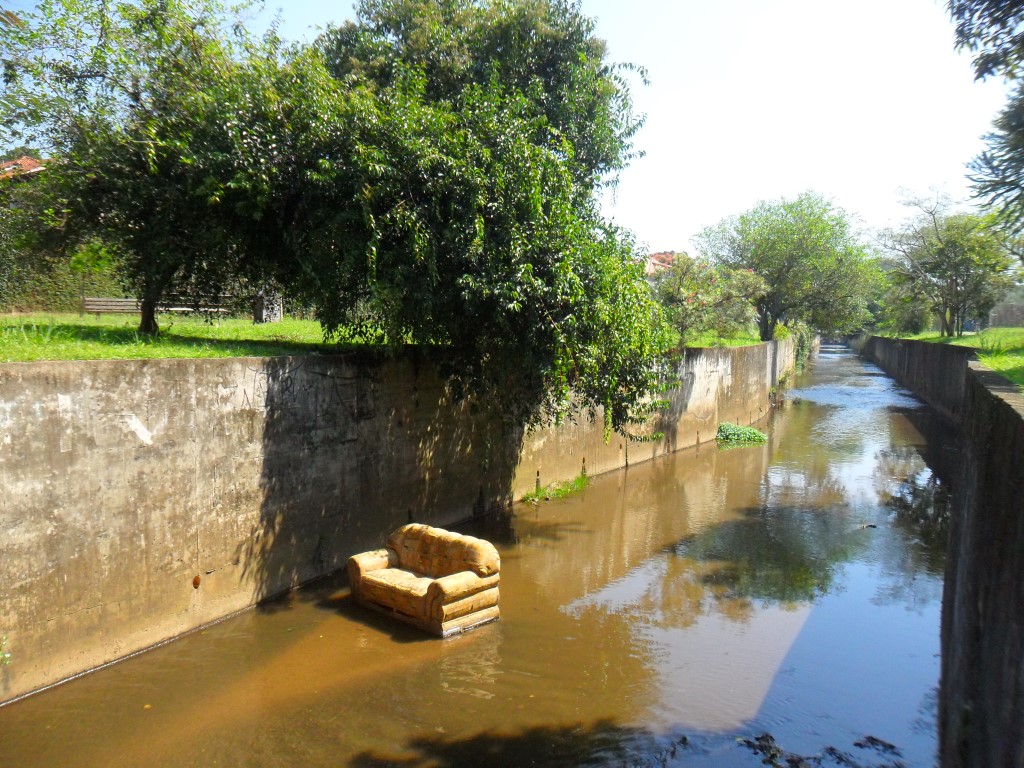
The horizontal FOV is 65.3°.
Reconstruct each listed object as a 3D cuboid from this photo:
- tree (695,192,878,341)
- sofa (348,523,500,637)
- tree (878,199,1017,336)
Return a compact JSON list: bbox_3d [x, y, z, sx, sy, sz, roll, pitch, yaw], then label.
[{"bbox_3d":[12.245,-5.200,35.500,7.800,6.700,7.400,0,3,0],"label":"tree"},{"bbox_3d":[-1.009,2.150,9.082,0.800,0.890,1.710,-3,5,-44],"label":"sofa"},{"bbox_3d":[25.140,-6.681,46.000,7.600,8.000,7.200,0,3,0],"label":"tree"}]

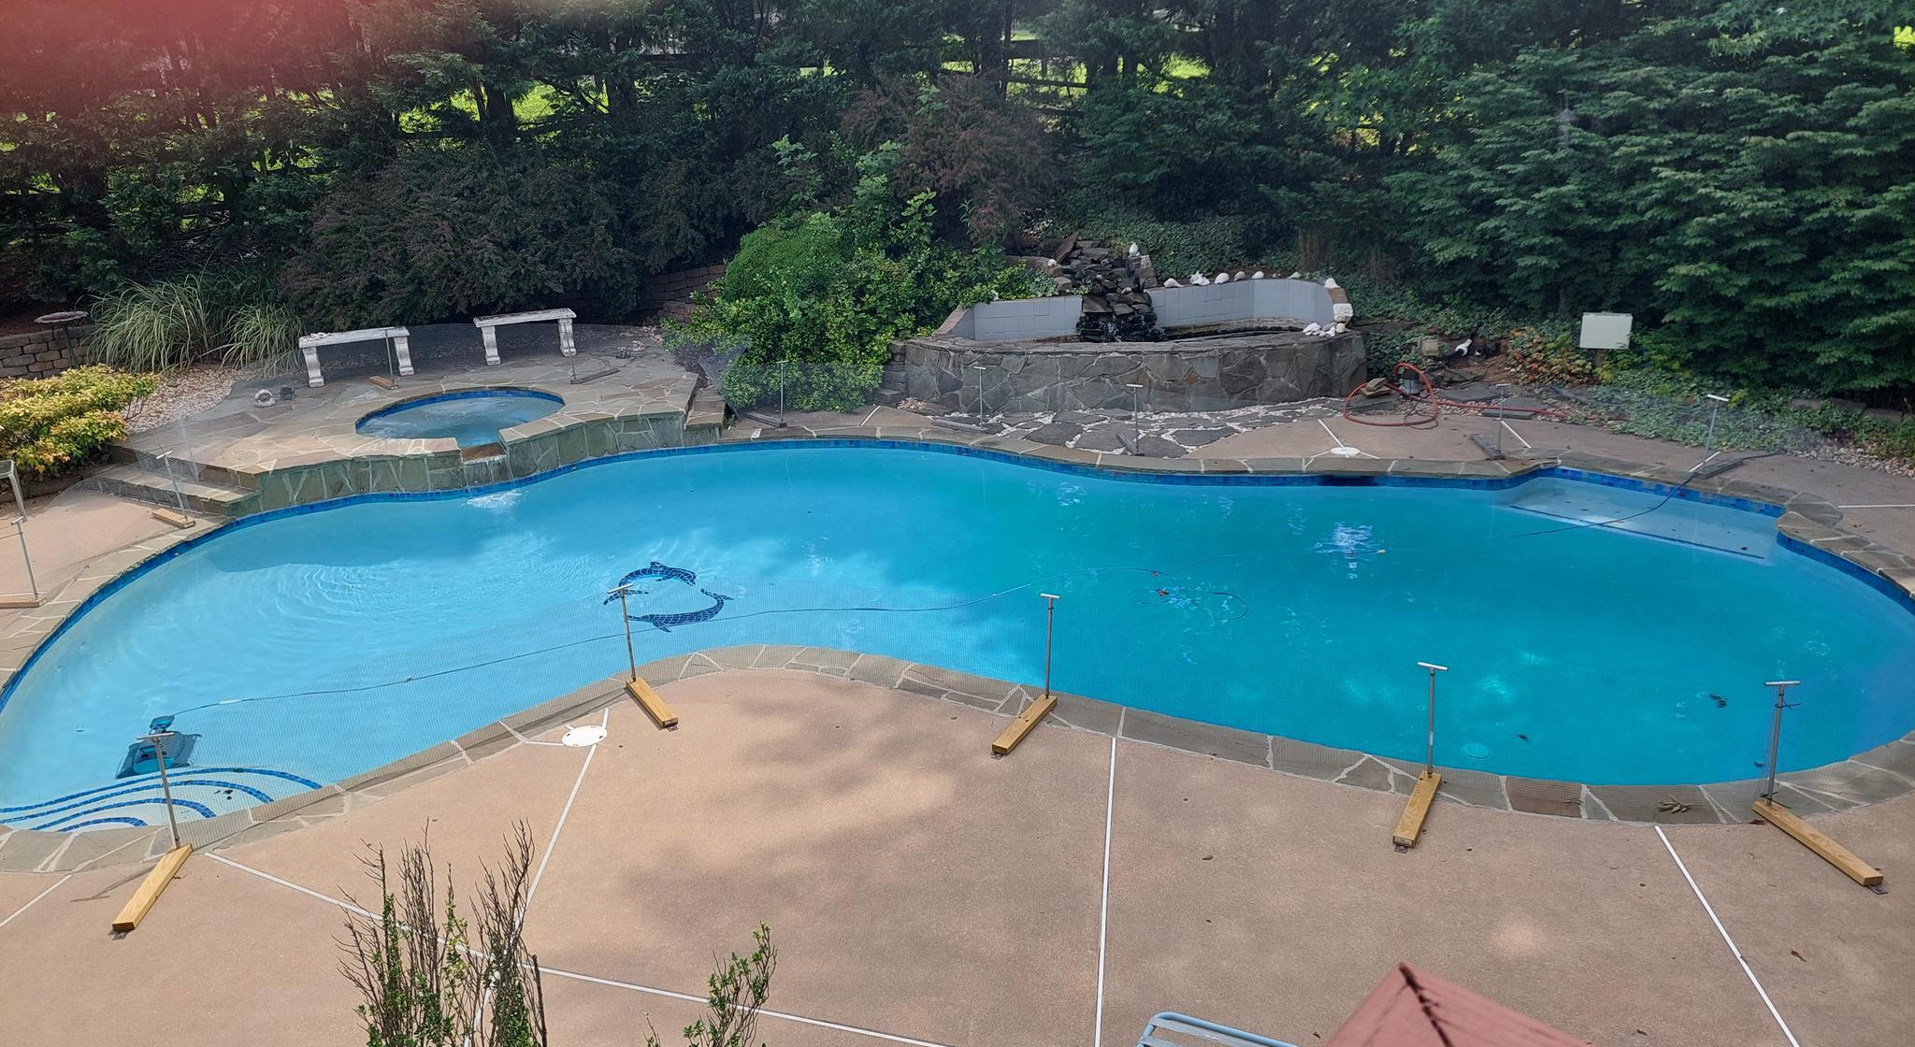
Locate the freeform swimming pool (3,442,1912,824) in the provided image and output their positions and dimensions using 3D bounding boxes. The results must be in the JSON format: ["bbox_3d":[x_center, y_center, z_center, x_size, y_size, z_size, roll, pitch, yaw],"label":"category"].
[{"bbox_3d":[-0.146,0.992,9.838,12.517,1.500,6.640,-2,19,3],"label":"freeform swimming pool"}]

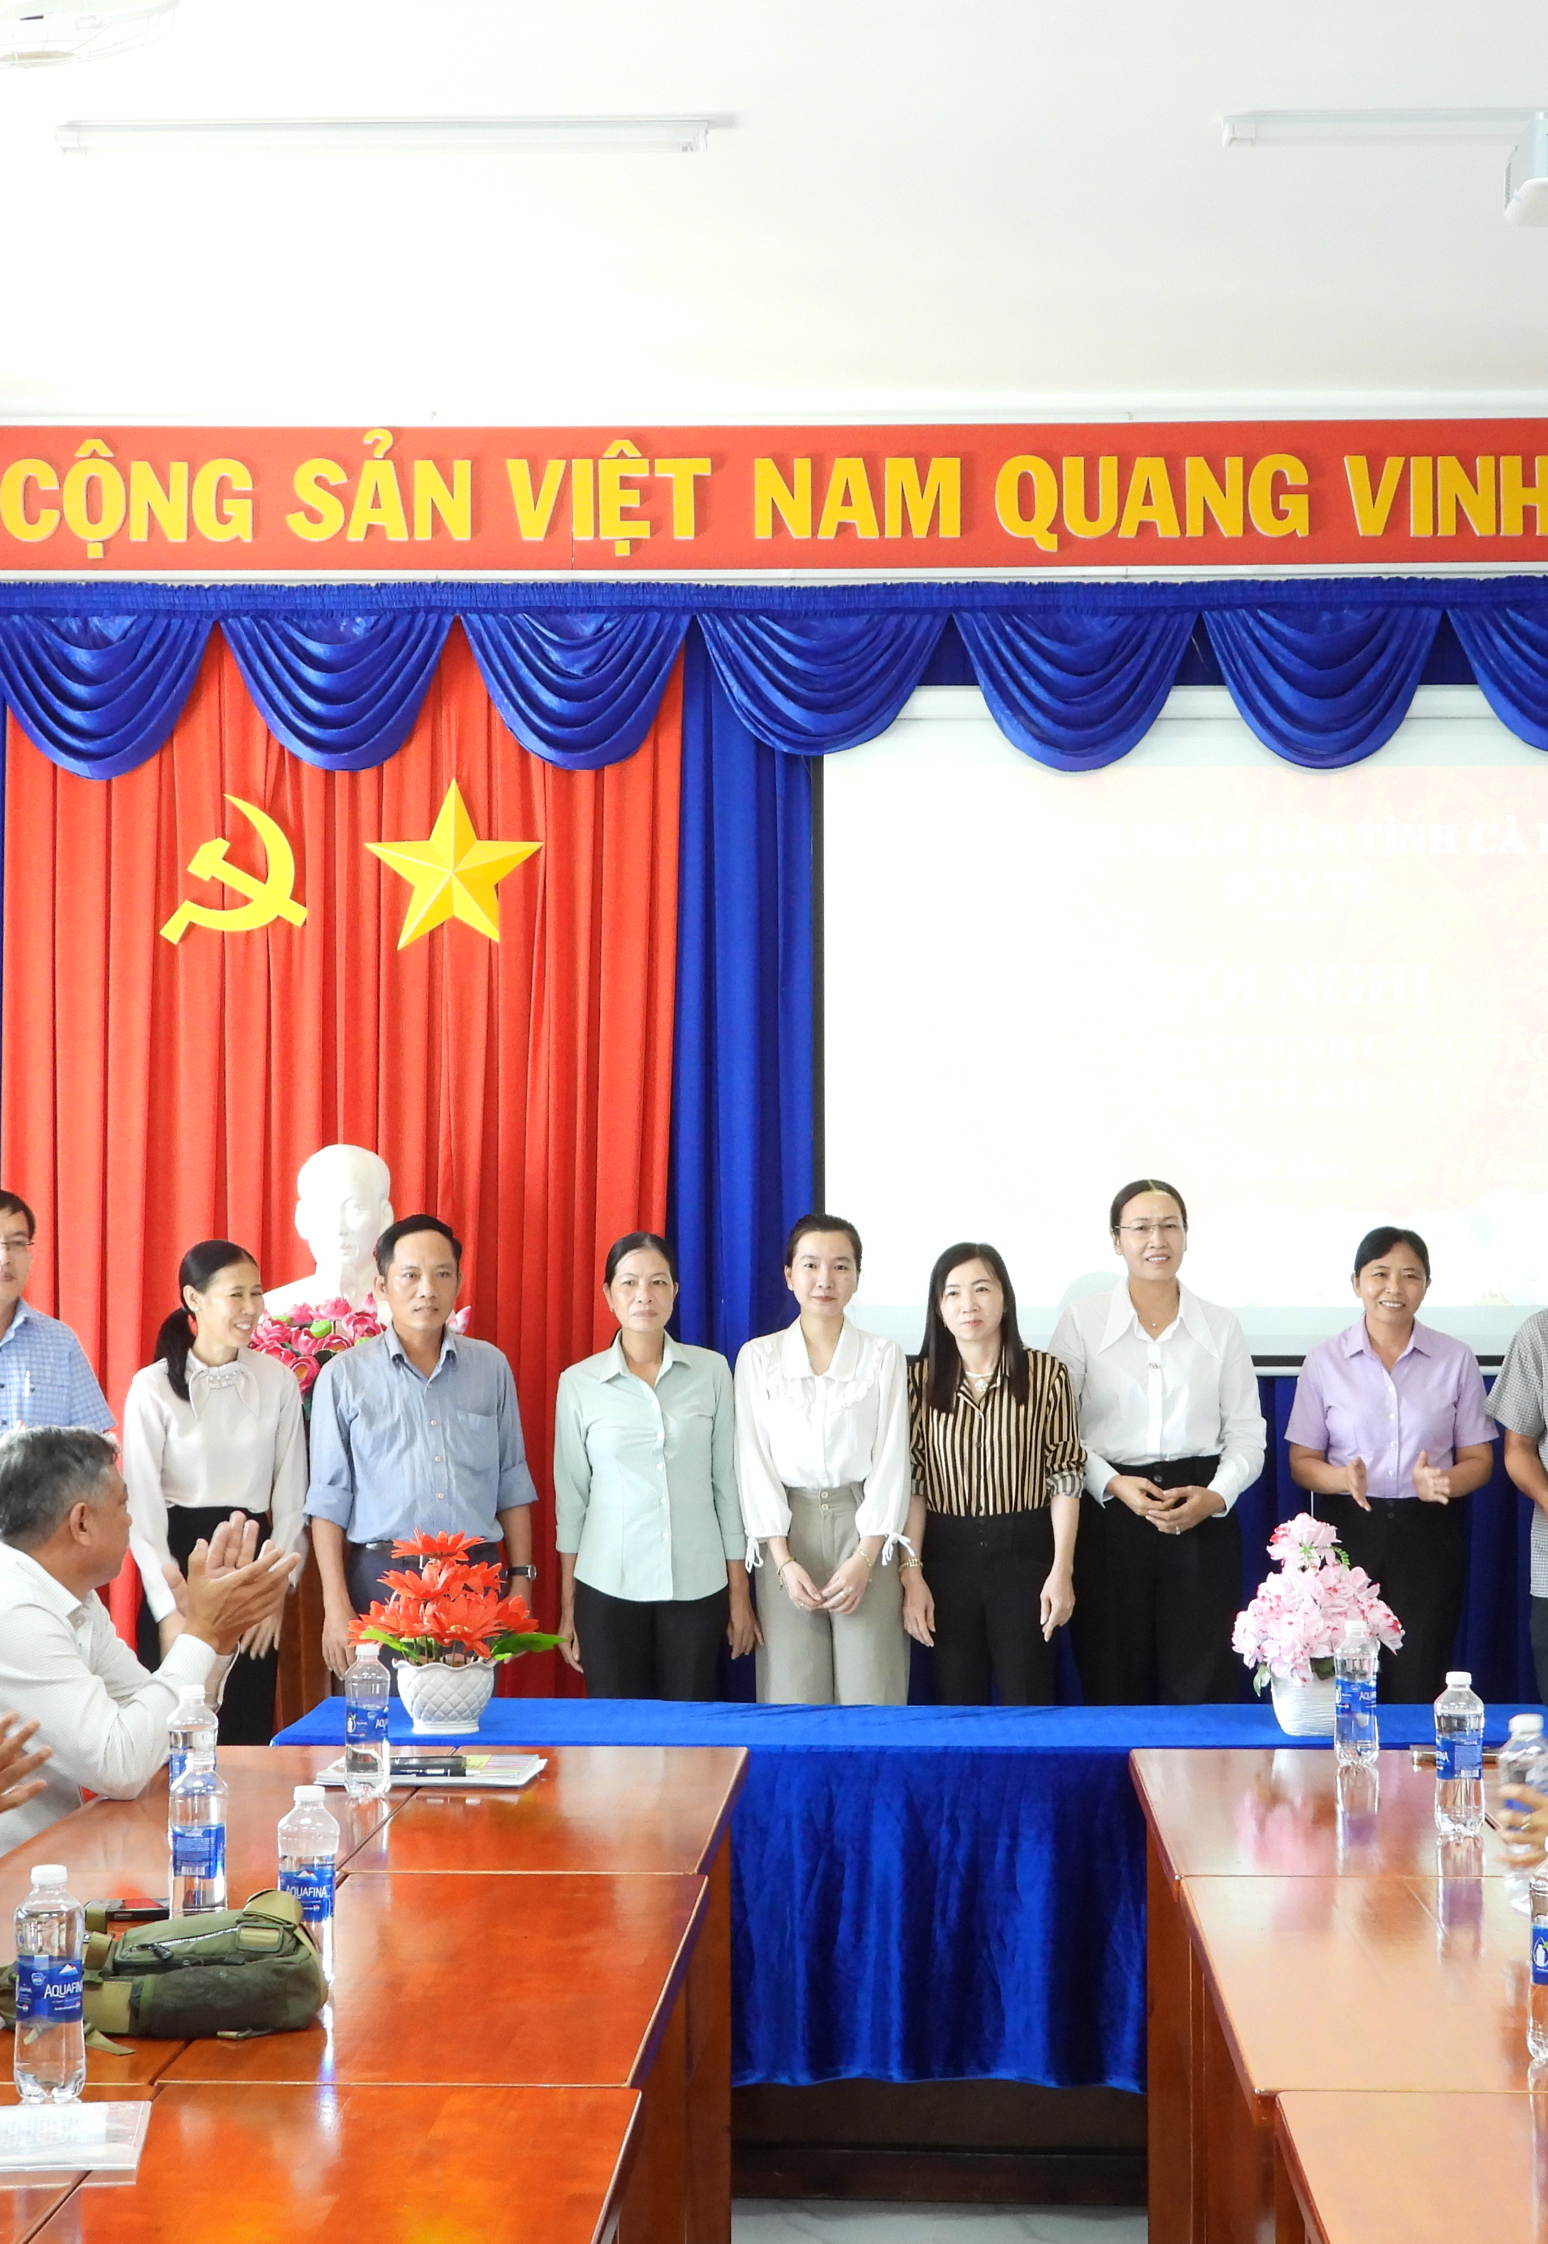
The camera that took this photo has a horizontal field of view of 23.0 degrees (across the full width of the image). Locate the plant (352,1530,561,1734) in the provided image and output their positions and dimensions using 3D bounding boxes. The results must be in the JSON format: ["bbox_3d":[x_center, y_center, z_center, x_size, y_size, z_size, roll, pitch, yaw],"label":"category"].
[{"bbox_3d":[-0.519,0.833,6.215,0.335,0.335,0.310,0,-2,3],"label":"plant"}]

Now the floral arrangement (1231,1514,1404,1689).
[{"bbox_3d":[0.888,0.802,6.215,0.280,0.325,0.270,0,-2,3],"label":"floral arrangement"}]

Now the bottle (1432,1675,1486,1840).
[{"bbox_3d":[0.922,0.846,5.122,0.065,0.217,0.065,0,-2,3],"label":"bottle"}]

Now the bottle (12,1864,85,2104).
[{"bbox_3d":[-0.664,0.786,3.483,0.065,0.211,0.065,0,-2,1],"label":"bottle"}]

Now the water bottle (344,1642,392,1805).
[{"bbox_3d":[-0.560,0.828,5.243,0.065,0.211,0.065,0,-2,1],"label":"water bottle"}]

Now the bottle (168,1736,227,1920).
[{"bbox_3d":[-0.663,0.820,4.370,0.065,0.217,0.065,0,-2,3],"label":"bottle"}]

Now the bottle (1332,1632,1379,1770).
[{"bbox_3d":[0.889,0.871,5.810,0.065,0.217,0.065,0,-2,3],"label":"bottle"}]

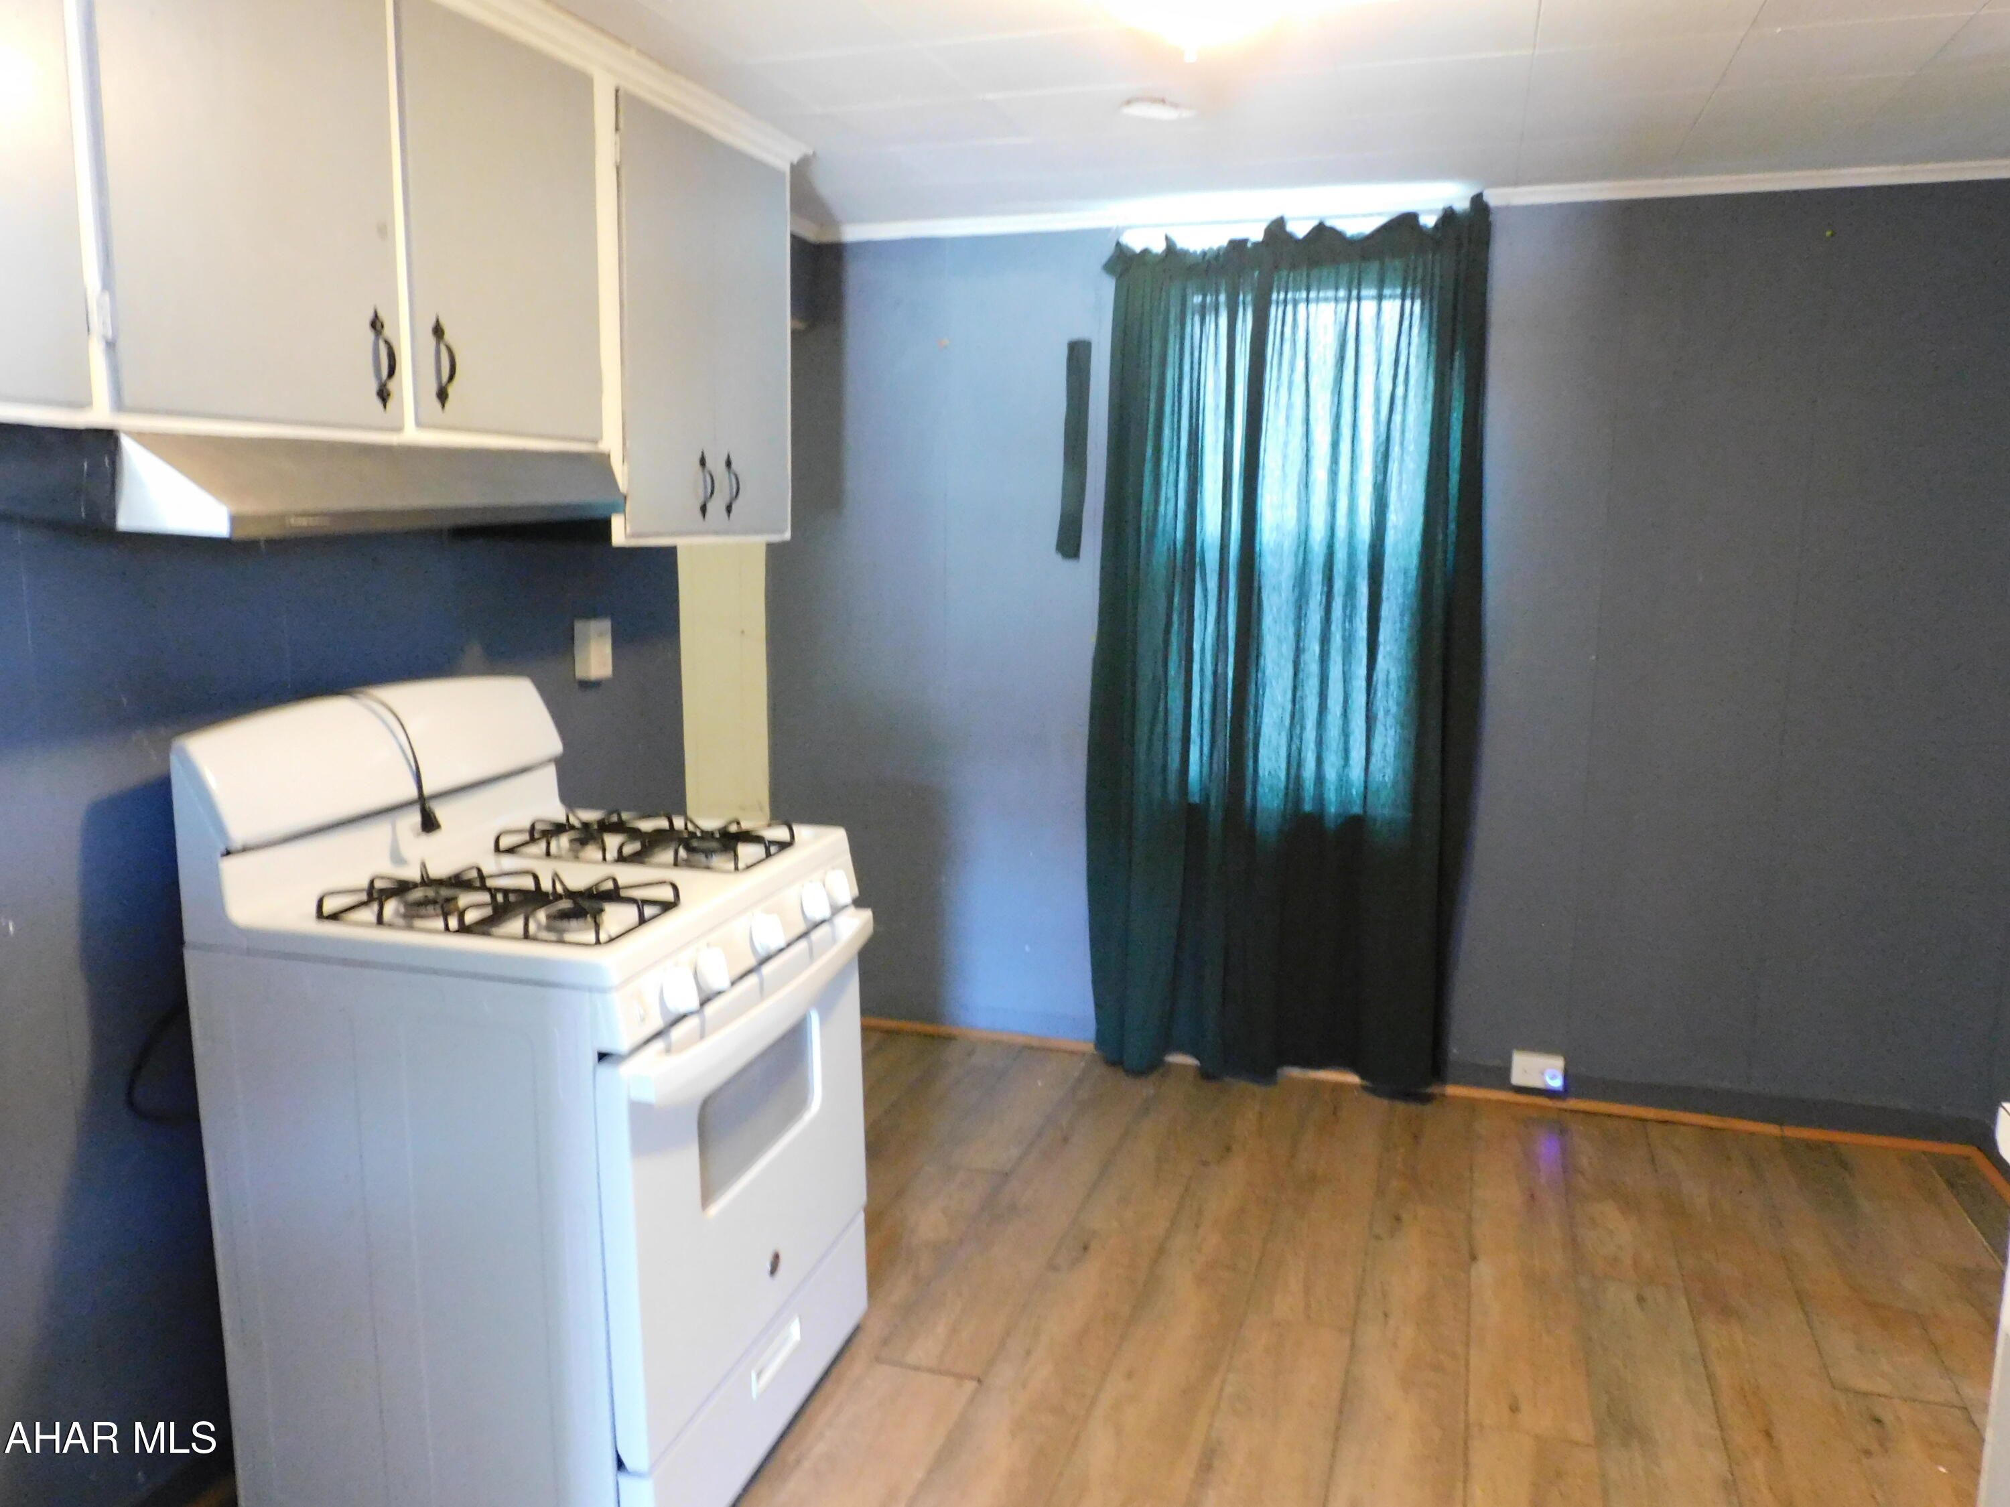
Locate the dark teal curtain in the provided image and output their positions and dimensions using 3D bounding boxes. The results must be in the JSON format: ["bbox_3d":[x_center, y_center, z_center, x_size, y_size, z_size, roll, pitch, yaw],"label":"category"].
[{"bbox_3d":[0.668,-0.202,3.402,0.960,2.110,0.120,3,10,16],"label":"dark teal curtain"}]

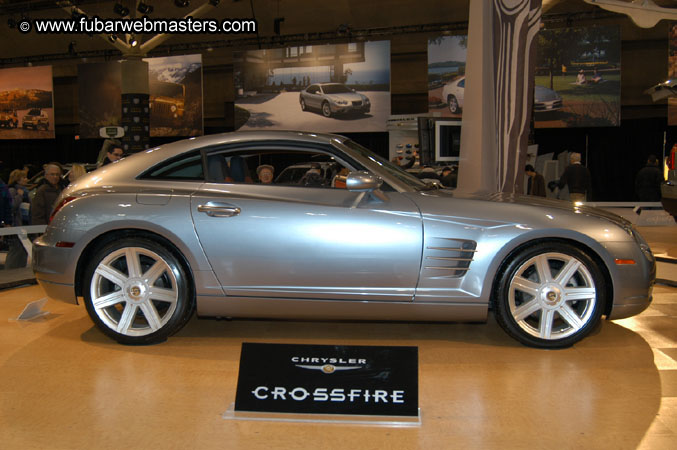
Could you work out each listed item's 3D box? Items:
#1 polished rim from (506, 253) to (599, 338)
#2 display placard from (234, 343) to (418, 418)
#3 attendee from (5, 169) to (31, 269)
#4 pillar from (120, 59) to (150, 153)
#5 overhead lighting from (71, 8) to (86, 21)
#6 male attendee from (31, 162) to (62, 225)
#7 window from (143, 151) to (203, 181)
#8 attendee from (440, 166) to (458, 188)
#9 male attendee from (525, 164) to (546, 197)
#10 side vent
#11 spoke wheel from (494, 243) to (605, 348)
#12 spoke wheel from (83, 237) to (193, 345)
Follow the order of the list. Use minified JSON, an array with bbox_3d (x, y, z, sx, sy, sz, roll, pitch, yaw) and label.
[{"bbox_3d":[1.206,0.399,3.875,0.490,0.490,0.190,0,2,5],"label":"polished rim"},{"bbox_3d":[-0.045,0.613,2.695,0.720,0.280,0.030,0,-27,6],"label":"display placard"},{"bbox_3d":[-4.600,0.020,9.800,0.360,1.620,0.460,0,2,-6],"label":"attendee"},{"bbox_3d":[-5.314,-2.030,17.909,0.760,4.750,0.760,0,3,0],"label":"pillar"},{"bbox_3d":[-5.767,-4.669,15.000,0.270,0.270,0.360,-4,31,-42],"label":"overhead lighting"},{"bbox_3d":[-3.477,0.074,8.217,0.520,1.660,0.320,-2,4,-25],"label":"male attendee"},{"bbox_3d":[-1.020,-0.366,4.157,0.380,0.185,0.090,0,3,4],"label":"window"},{"bbox_3d":[2.430,-0.430,14.500,0.420,1.620,0.500,-2,3,-37],"label":"attendee"},{"bbox_3d":[3.950,-0.400,13.500,0.420,1.600,0.500,-1,2,-7],"label":"male attendee"},{"bbox_3d":[0.640,0.191,3.863,0.290,0.225,0.060,0,3,4],"label":"side vent"},{"bbox_3d":[1.207,0.386,3.903,0.640,0.640,0.230,0,3,4],"label":"spoke wheel"},{"bbox_3d":[-1.186,0.386,4.088,0.660,0.660,0.250,0,3,4],"label":"spoke wheel"}]

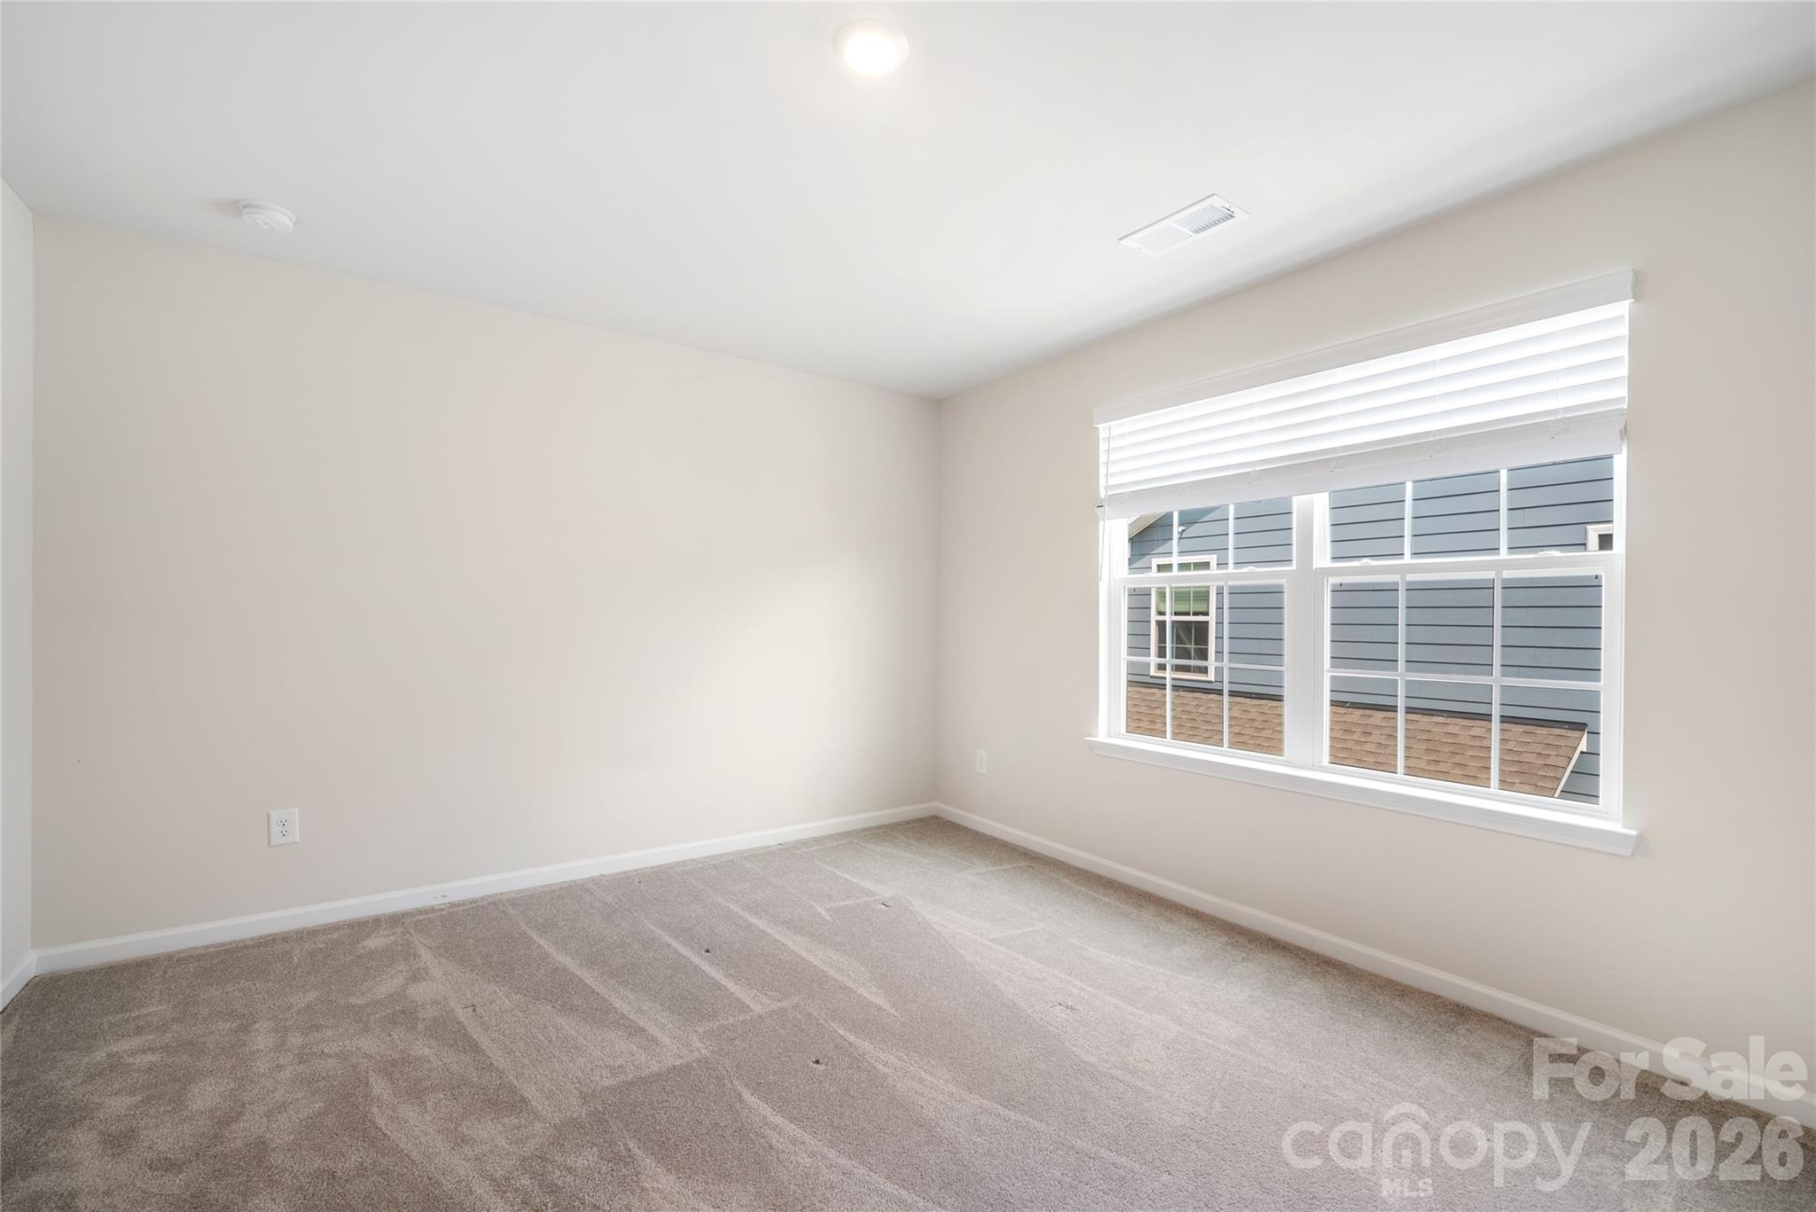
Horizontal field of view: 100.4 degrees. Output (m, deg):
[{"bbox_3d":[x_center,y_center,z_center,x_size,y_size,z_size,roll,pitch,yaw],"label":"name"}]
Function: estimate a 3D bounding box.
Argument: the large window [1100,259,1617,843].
[{"bbox_3d":[1.393,-0.126,2.746,0.130,1.510,1.810,1,0,-35],"label":"large window"}]

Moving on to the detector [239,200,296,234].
[{"bbox_3d":[-2.009,-1.222,2.377,0.140,0.050,0.140,1,0,-35],"label":"detector"}]

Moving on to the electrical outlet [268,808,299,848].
[{"bbox_3d":[-2.263,0.805,2.748,0.079,0.124,0.012,1,0,-35],"label":"electrical outlet"}]

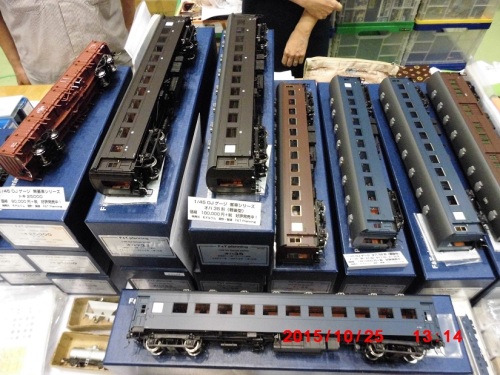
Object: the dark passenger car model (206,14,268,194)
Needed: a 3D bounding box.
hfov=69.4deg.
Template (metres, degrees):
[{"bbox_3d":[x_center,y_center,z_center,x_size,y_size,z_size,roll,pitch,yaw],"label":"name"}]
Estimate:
[{"bbox_3d":[-0.012,-0.176,0.652,0.086,0.063,0.436,1,51,1],"label":"dark passenger car model"}]

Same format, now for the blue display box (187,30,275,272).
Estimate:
[{"bbox_3d":[-0.014,-0.111,0.729,0.118,0.136,0.547,2,51,2],"label":"blue display box"}]

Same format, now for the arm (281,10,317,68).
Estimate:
[{"bbox_3d":[0.169,-0.486,1.173,0.080,0.210,0.080,15,41,-18],"label":"arm"}]

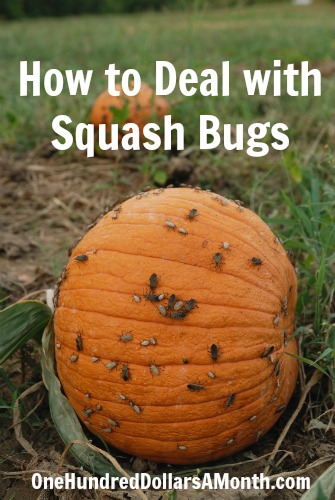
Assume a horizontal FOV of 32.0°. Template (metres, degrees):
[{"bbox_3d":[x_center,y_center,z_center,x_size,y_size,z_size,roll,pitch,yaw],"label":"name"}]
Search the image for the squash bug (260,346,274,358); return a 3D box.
[{"bbox_3d":[0.099,0.101,0.573,0.016,0.006,0.004,-34,17,-26],"label":"squash bug"}]

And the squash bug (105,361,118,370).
[{"bbox_3d":[-0.051,0.105,0.531,0.013,0.006,0.004,-25,-3,22],"label":"squash bug"}]

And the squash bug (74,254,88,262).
[{"bbox_3d":[-0.089,0.009,0.600,0.016,0.005,0.007,-7,59,36],"label":"squash bug"}]

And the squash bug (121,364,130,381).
[{"bbox_3d":[-0.039,0.116,0.550,0.007,0.016,0.005,3,11,18],"label":"squash bug"}]

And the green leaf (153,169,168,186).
[{"bbox_3d":[-0.020,-0.219,1.765,0.041,0.052,0.008,-6,-20,-3],"label":"green leaf"}]

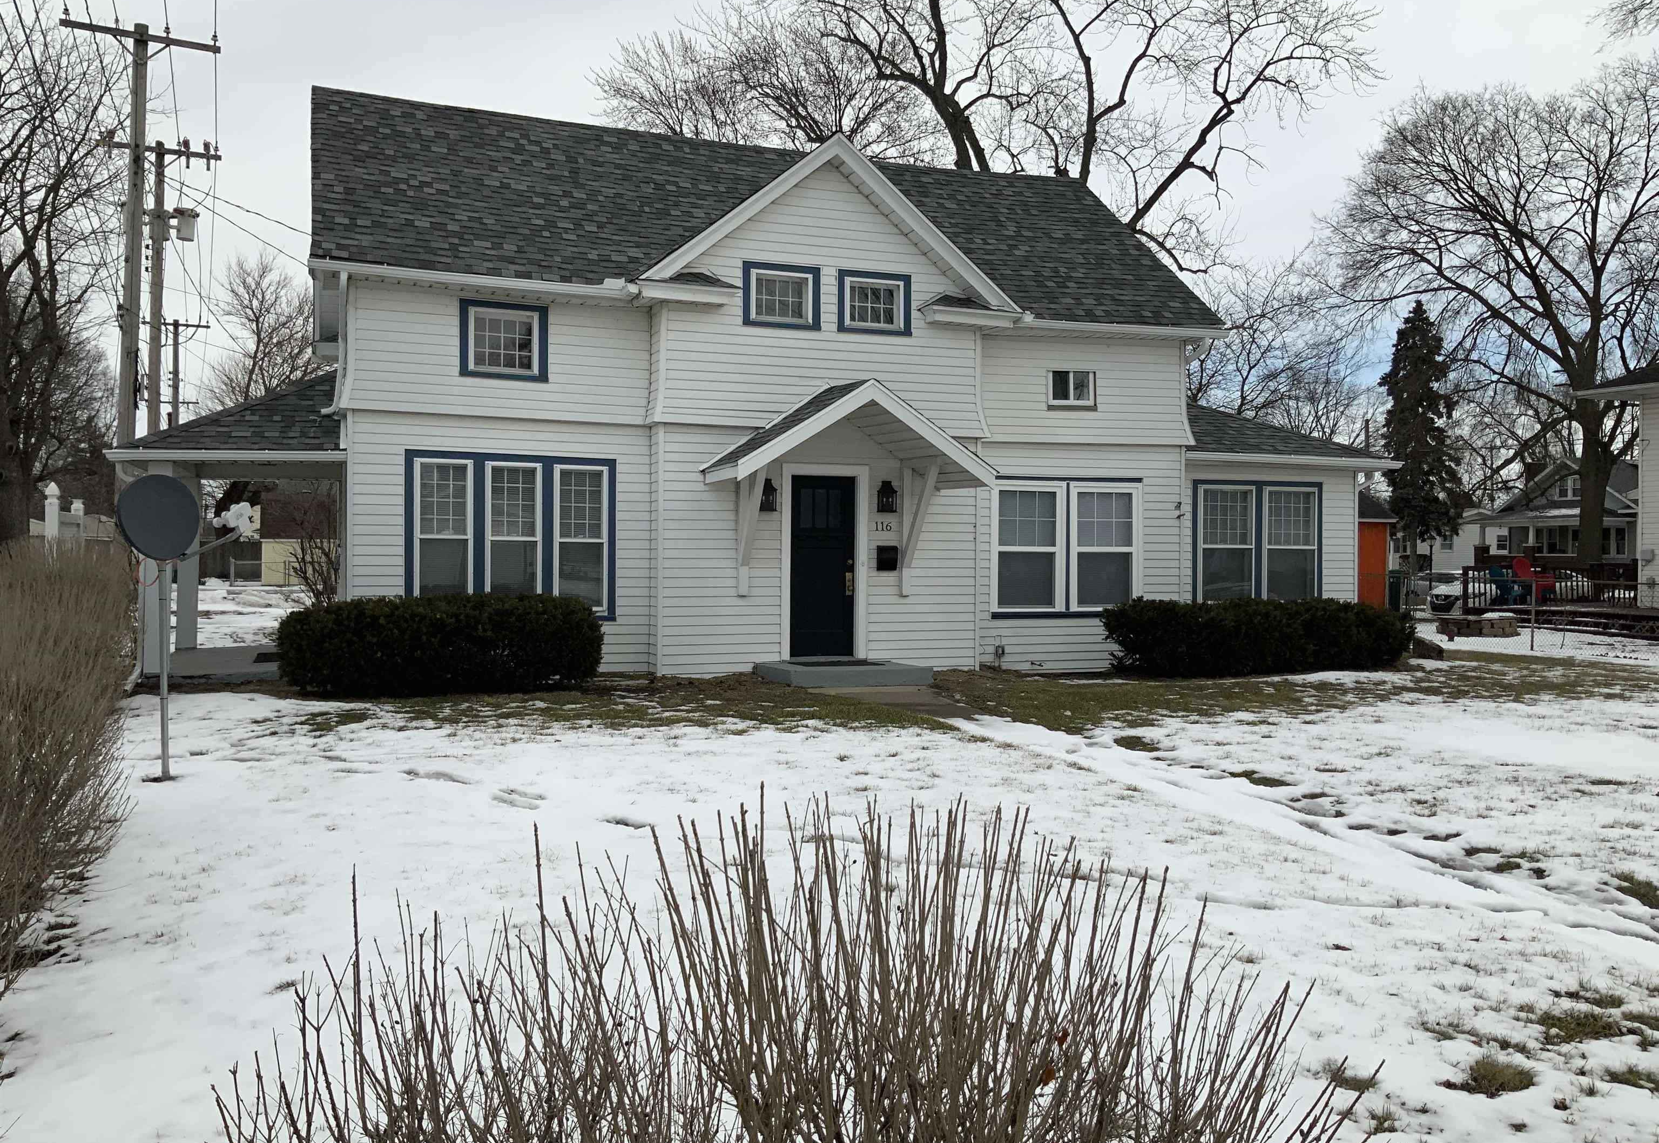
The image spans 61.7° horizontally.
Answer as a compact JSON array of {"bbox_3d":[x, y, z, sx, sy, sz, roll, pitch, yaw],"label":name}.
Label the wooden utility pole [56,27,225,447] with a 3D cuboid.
[{"bbox_3d":[-11.854,-4.144,23.500,2.440,10.330,0.360,2,1,-24],"label":"wooden utility pole"}]

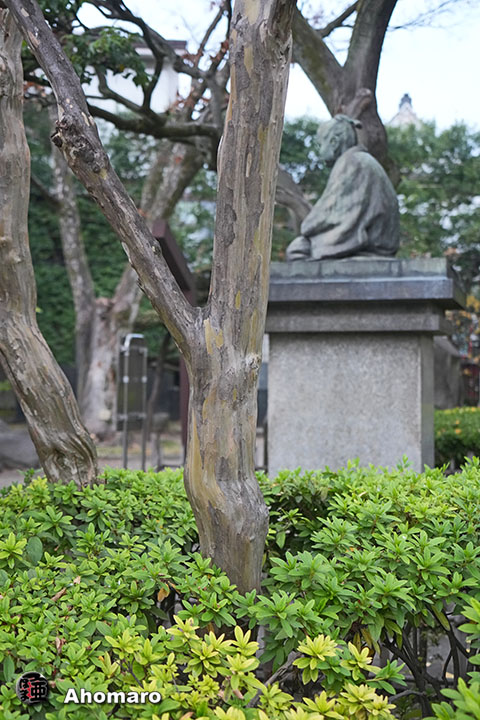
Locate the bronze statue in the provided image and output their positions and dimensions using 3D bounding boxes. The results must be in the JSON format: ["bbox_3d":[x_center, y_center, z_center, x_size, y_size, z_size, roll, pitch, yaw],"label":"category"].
[{"bbox_3d":[0.656,-1.104,6.400,0.690,0.920,0.640,0,0,17],"label":"bronze statue"}]

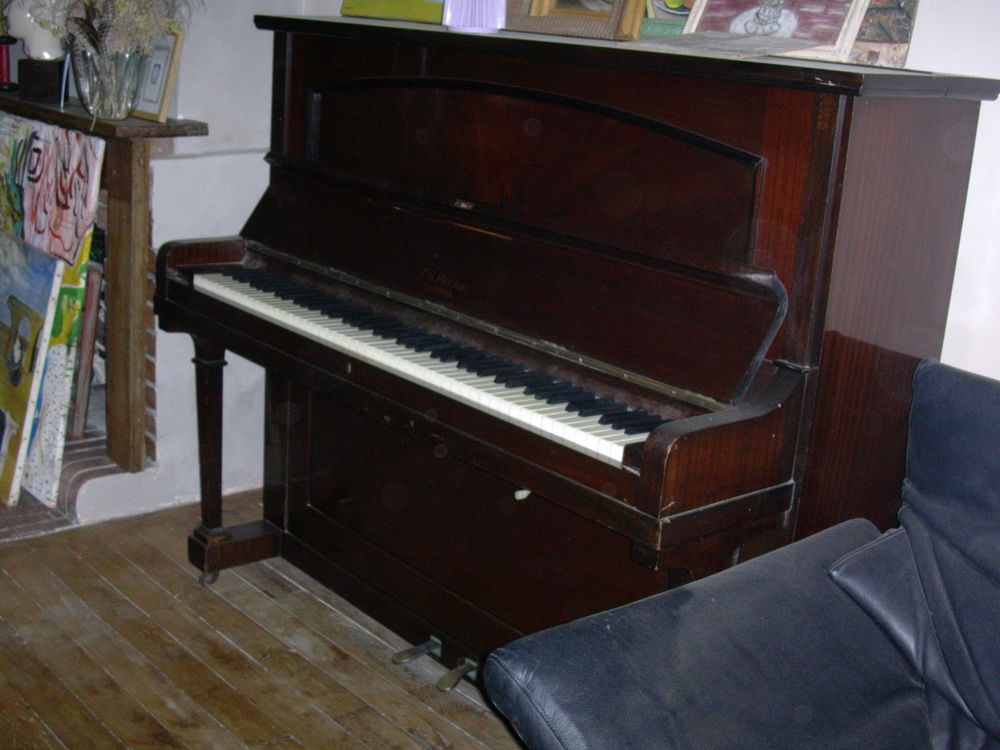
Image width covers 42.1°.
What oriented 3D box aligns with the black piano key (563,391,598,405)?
[{"bbox_3d":[0.136,0.042,1.932,0.093,0.012,0.011,-8,20,-40],"label":"black piano key"}]

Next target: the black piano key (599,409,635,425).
[{"bbox_3d":[0.180,0.059,1.882,0.093,0.012,0.011,-8,20,-40],"label":"black piano key"}]

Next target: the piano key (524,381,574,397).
[{"bbox_3d":[0.075,0.018,2.001,0.093,0.012,0.011,-8,20,-40],"label":"piano key"}]

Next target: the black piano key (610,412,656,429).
[{"bbox_3d":[0.198,0.066,1.862,0.093,0.012,0.011,-8,20,-40],"label":"black piano key"}]

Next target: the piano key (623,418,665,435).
[{"bbox_3d":[0.215,0.072,1.843,0.093,0.012,0.011,-8,20,-40],"label":"piano key"}]

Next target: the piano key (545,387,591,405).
[{"bbox_3d":[0.109,0.032,1.962,0.093,0.012,0.011,-8,20,-40],"label":"piano key"}]

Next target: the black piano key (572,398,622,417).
[{"bbox_3d":[0.154,0.049,1.912,0.093,0.012,0.011,-8,20,-40],"label":"black piano key"}]

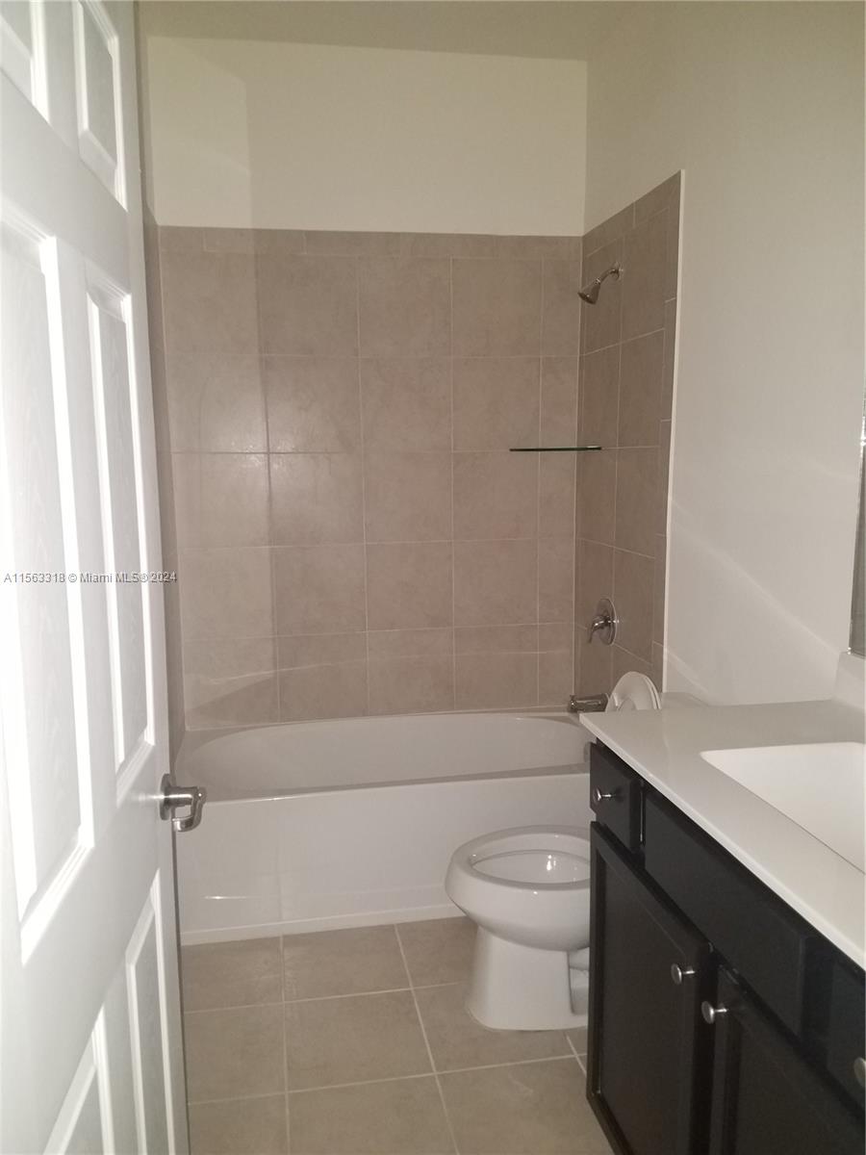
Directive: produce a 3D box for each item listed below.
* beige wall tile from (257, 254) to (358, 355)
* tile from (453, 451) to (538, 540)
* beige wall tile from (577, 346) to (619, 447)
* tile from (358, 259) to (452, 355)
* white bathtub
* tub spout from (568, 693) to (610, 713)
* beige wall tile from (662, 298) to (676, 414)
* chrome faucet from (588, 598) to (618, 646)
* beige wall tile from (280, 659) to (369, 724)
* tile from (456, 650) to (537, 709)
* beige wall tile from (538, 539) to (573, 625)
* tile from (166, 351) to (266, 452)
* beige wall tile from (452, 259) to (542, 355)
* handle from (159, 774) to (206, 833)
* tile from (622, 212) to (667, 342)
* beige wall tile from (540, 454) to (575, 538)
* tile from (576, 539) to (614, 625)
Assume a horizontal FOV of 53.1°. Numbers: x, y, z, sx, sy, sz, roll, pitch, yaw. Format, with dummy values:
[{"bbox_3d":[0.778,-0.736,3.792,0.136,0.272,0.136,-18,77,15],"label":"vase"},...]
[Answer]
[{"bbox_3d":[-0.425,-0.954,3.043,0.330,0.333,0.010,-2,9,-10],"label":"beige wall tile"},{"bbox_3d":[0.239,-0.306,3.237,0.329,0.330,0.012,-2,8,-10],"label":"tile"},{"bbox_3d":[0.589,-0.625,3.063,0.012,0.334,0.342,-2,9,-12],"label":"beige wall tile"},{"bbox_3d":[-0.095,-0.960,3.082,0.329,0.335,0.012,-2,8,-10],"label":"tile"},{"bbox_3d":[-0.107,0.791,2.977,1.500,0.438,0.705,-2,8,-10],"label":"white bathtub"},{"bbox_3d":[0.543,0.443,3.032,0.145,0.070,0.060,-2,8,-10],"label":"tub spout"},{"bbox_3d":[0.695,-0.638,2.542,0.012,0.330,0.079,-2,9,-12],"label":"beige wall tile"},{"bbox_3d":[0.579,0.161,3.055,0.075,0.160,0.160,-2,9,-12],"label":"chrome faucet"},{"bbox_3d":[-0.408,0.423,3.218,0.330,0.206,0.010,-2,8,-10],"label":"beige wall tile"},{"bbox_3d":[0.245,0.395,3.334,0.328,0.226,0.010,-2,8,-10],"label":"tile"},{"bbox_3d":[0.477,0.013,3.328,0.143,0.327,0.012,-2,8,-10],"label":"beige wall tile"},{"bbox_3d":[-0.745,-0.602,3.014,0.330,0.335,0.012,-2,8,-10],"label":"tile"},{"bbox_3d":[0.232,-0.972,3.140,0.329,0.335,0.012,-2,8,-10],"label":"beige wall tile"},{"bbox_3d":[-0.348,0.317,1.210,0.066,0.065,0.132,-2,8,-6],"label":"handle"},{"bbox_3d":[0.643,-0.905,2.655,0.010,0.328,0.331,-2,8,-10],"label":"tile"},{"bbox_3d":[0.480,-0.319,3.313,0.142,0.335,0.009,-2,8,-10],"label":"beige wall tile"},{"bbox_3d":[0.597,0.040,3.163,0.009,0.330,0.365,-2,8,-10],"label":"tile"}]

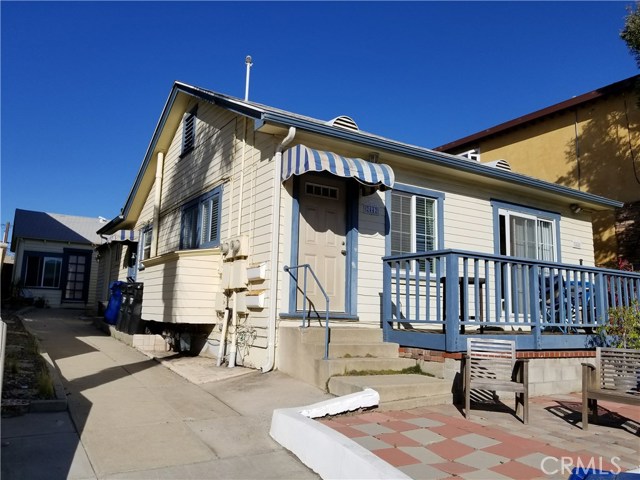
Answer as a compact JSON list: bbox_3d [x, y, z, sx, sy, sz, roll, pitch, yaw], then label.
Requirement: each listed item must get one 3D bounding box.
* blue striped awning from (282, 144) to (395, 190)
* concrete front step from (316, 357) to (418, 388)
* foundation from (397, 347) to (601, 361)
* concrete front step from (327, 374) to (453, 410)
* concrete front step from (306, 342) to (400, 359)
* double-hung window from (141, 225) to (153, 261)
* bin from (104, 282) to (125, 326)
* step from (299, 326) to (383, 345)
[{"bbox_3d":[0.284,-0.992,6.842,1.430,0.480,0.800,7,-10,-30],"label":"blue striped awning"},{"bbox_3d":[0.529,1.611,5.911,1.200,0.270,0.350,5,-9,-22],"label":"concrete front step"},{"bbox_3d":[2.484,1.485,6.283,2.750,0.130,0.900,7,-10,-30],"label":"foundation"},{"bbox_3d":[0.744,1.699,5.417,1.220,0.230,0.820,7,-10,-30],"label":"concrete front step"},{"bbox_3d":[0.380,1.412,6.130,1.200,0.180,0.340,5,-9,-22],"label":"concrete front step"},{"bbox_3d":[-4.774,0.162,13.157,0.120,1.050,0.980,7,-10,-33],"label":"double-hung window"},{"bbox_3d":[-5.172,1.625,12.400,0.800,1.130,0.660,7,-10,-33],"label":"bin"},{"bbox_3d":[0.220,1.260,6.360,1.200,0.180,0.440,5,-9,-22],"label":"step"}]

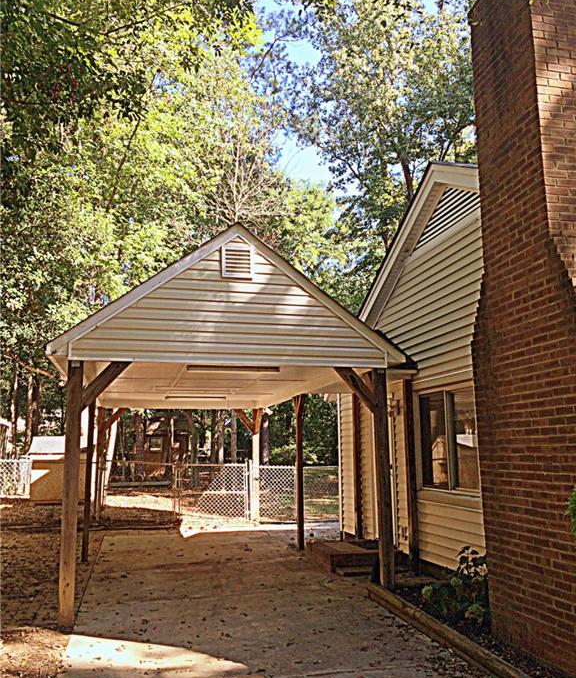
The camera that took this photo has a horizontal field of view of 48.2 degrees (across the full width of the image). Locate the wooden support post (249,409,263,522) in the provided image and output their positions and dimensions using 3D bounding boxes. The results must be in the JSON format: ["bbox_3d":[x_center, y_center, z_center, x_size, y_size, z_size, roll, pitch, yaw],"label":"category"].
[{"bbox_3d":[-0.730,2.864,14.606,0.129,2.534,0.129,2,-10,-14],"label":"wooden support post"}]

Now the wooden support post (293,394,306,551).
[{"bbox_3d":[0.210,2.261,11.065,0.089,2.594,0.089,2,-10,-14],"label":"wooden support post"}]

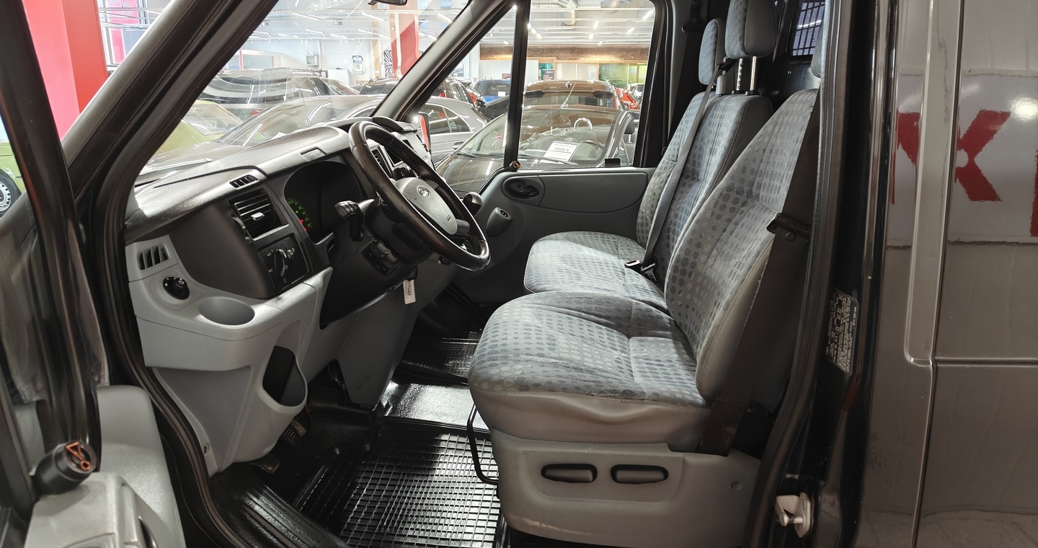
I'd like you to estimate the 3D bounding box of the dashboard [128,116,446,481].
[{"bbox_3d":[-0.476,-0.074,1.940,0.479,0.673,1.612,0,14,2],"label":"dashboard"}]

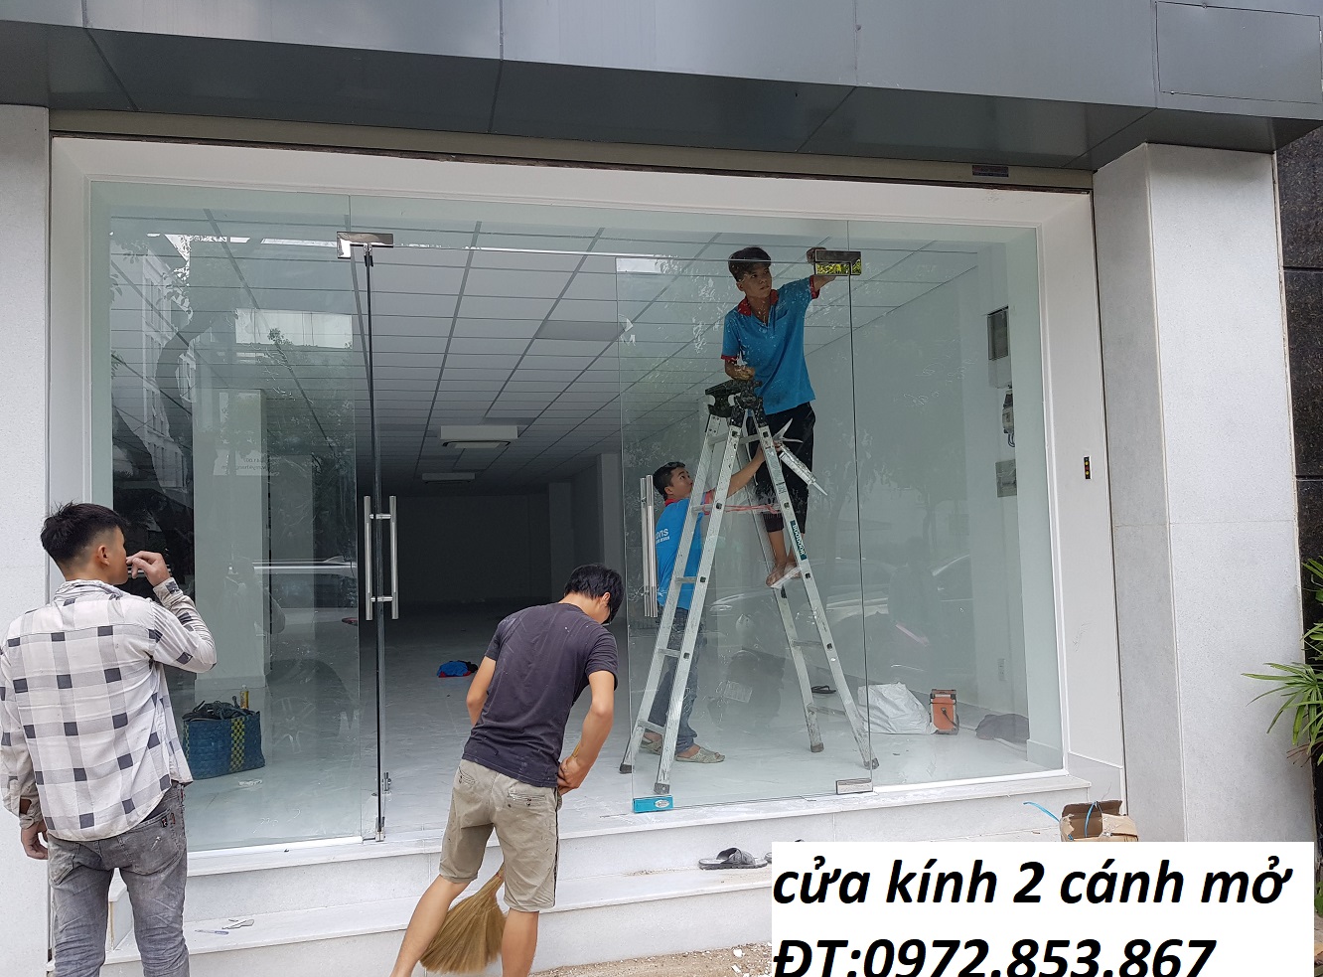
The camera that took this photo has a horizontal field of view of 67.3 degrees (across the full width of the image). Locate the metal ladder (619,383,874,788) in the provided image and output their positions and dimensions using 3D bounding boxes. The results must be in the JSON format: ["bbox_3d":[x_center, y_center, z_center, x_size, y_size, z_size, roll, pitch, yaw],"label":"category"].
[{"bbox_3d":[0.380,0.407,4.721,1.082,1.821,0.481,-1,-3,-21],"label":"metal ladder"}]

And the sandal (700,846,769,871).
[{"bbox_3d":[0.280,1.422,3.840,0.268,0.070,0.098,-2,-3,-2],"label":"sandal"}]

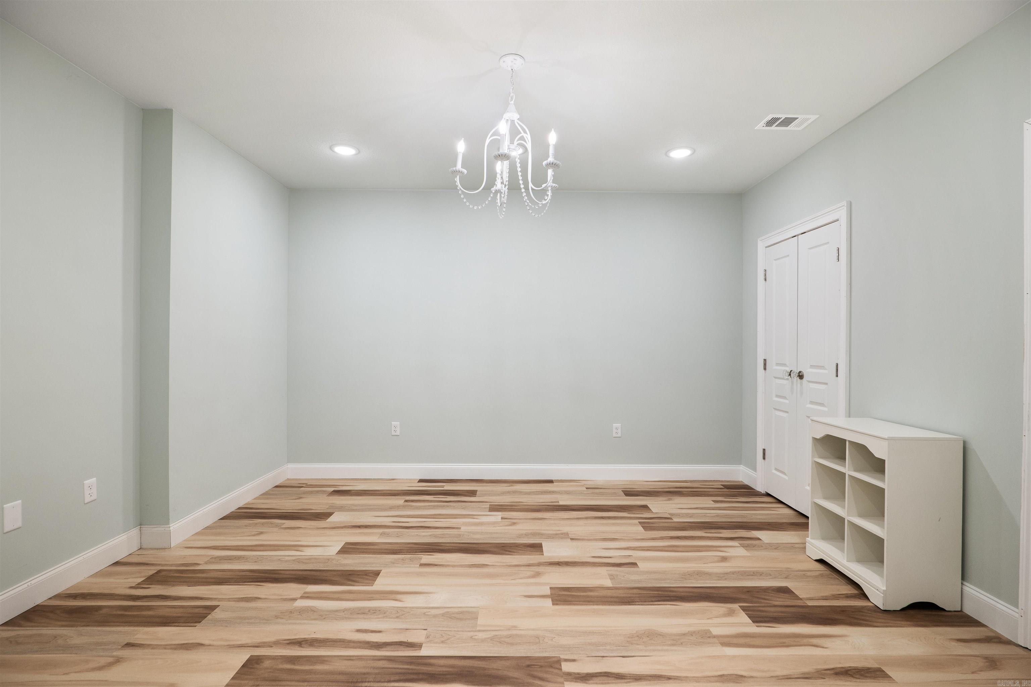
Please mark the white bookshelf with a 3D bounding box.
[{"bbox_3d":[1.879,0.834,2.399,0.365,0.804,0.561,0,0,0],"label":"white bookshelf"}]

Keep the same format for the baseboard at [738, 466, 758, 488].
[{"bbox_3d":[2.060,1.176,4.030,0.014,0.131,0.292,0,0,0],"label":"baseboard"}]

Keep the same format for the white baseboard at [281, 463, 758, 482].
[{"bbox_3d":[-0.002,1.168,4.158,4.108,0.131,0.014,0,0,0],"label":"white baseboard"}]

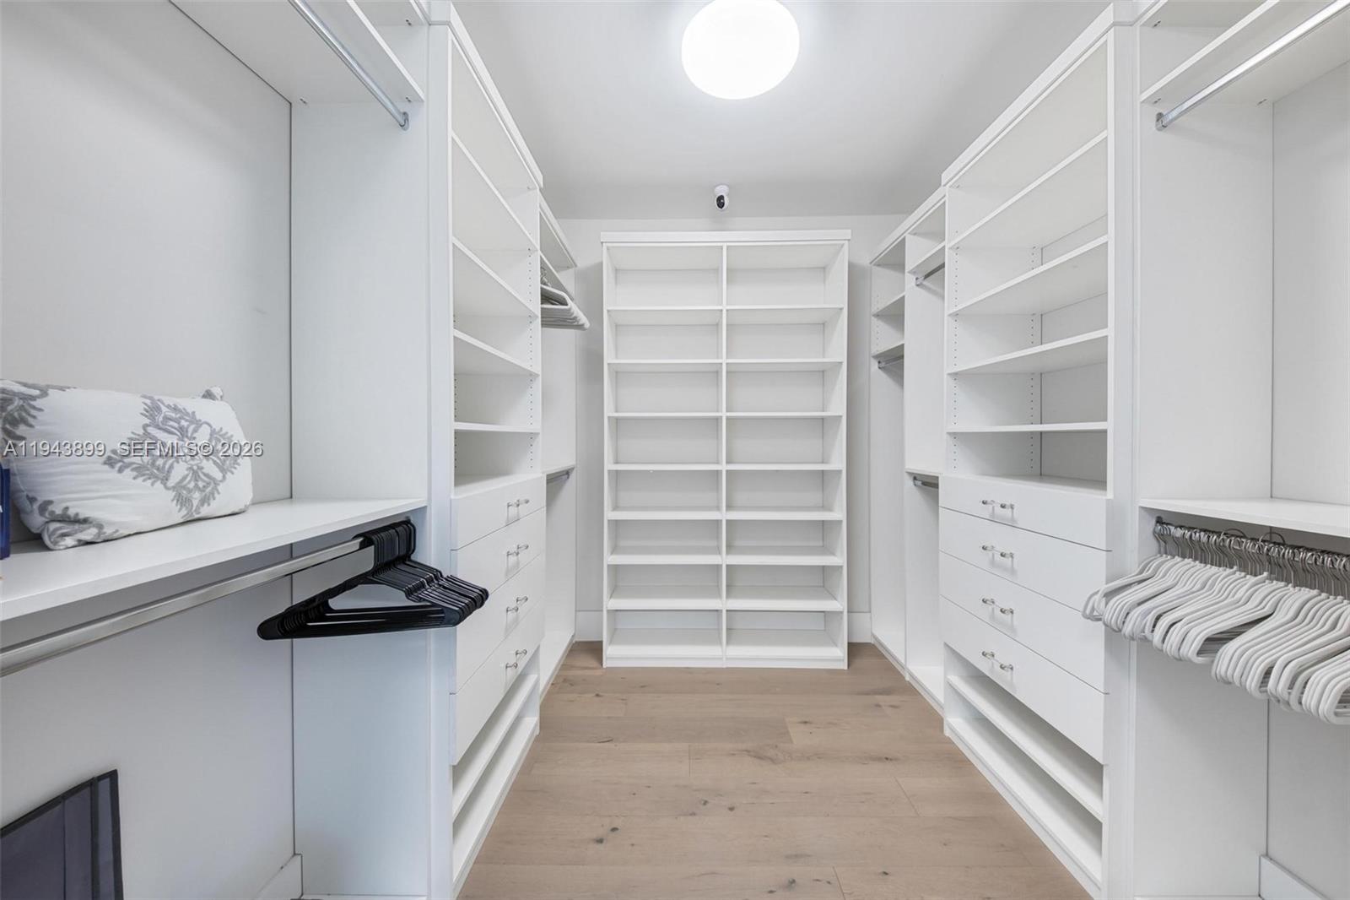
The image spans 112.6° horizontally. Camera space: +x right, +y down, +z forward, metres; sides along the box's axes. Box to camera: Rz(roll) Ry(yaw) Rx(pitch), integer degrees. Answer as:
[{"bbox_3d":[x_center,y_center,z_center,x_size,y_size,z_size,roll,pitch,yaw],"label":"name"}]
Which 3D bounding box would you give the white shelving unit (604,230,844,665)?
[{"bbox_3d":[0.293,0.012,2.737,1.410,2.497,0.342,0,1,1],"label":"white shelving unit"}]

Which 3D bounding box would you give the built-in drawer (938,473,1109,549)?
[{"bbox_3d":[1.359,0.193,1.598,0.402,0.141,0.764,0,1,1],"label":"built-in drawer"}]

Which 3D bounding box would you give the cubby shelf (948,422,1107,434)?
[{"bbox_3d":[1.396,-0.075,1.606,0.390,0.019,0.734,0,1,1],"label":"cubby shelf"}]

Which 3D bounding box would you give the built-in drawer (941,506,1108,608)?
[{"bbox_3d":[1.359,0.359,1.601,0.402,0.192,0.764,0,1,1],"label":"built-in drawer"}]

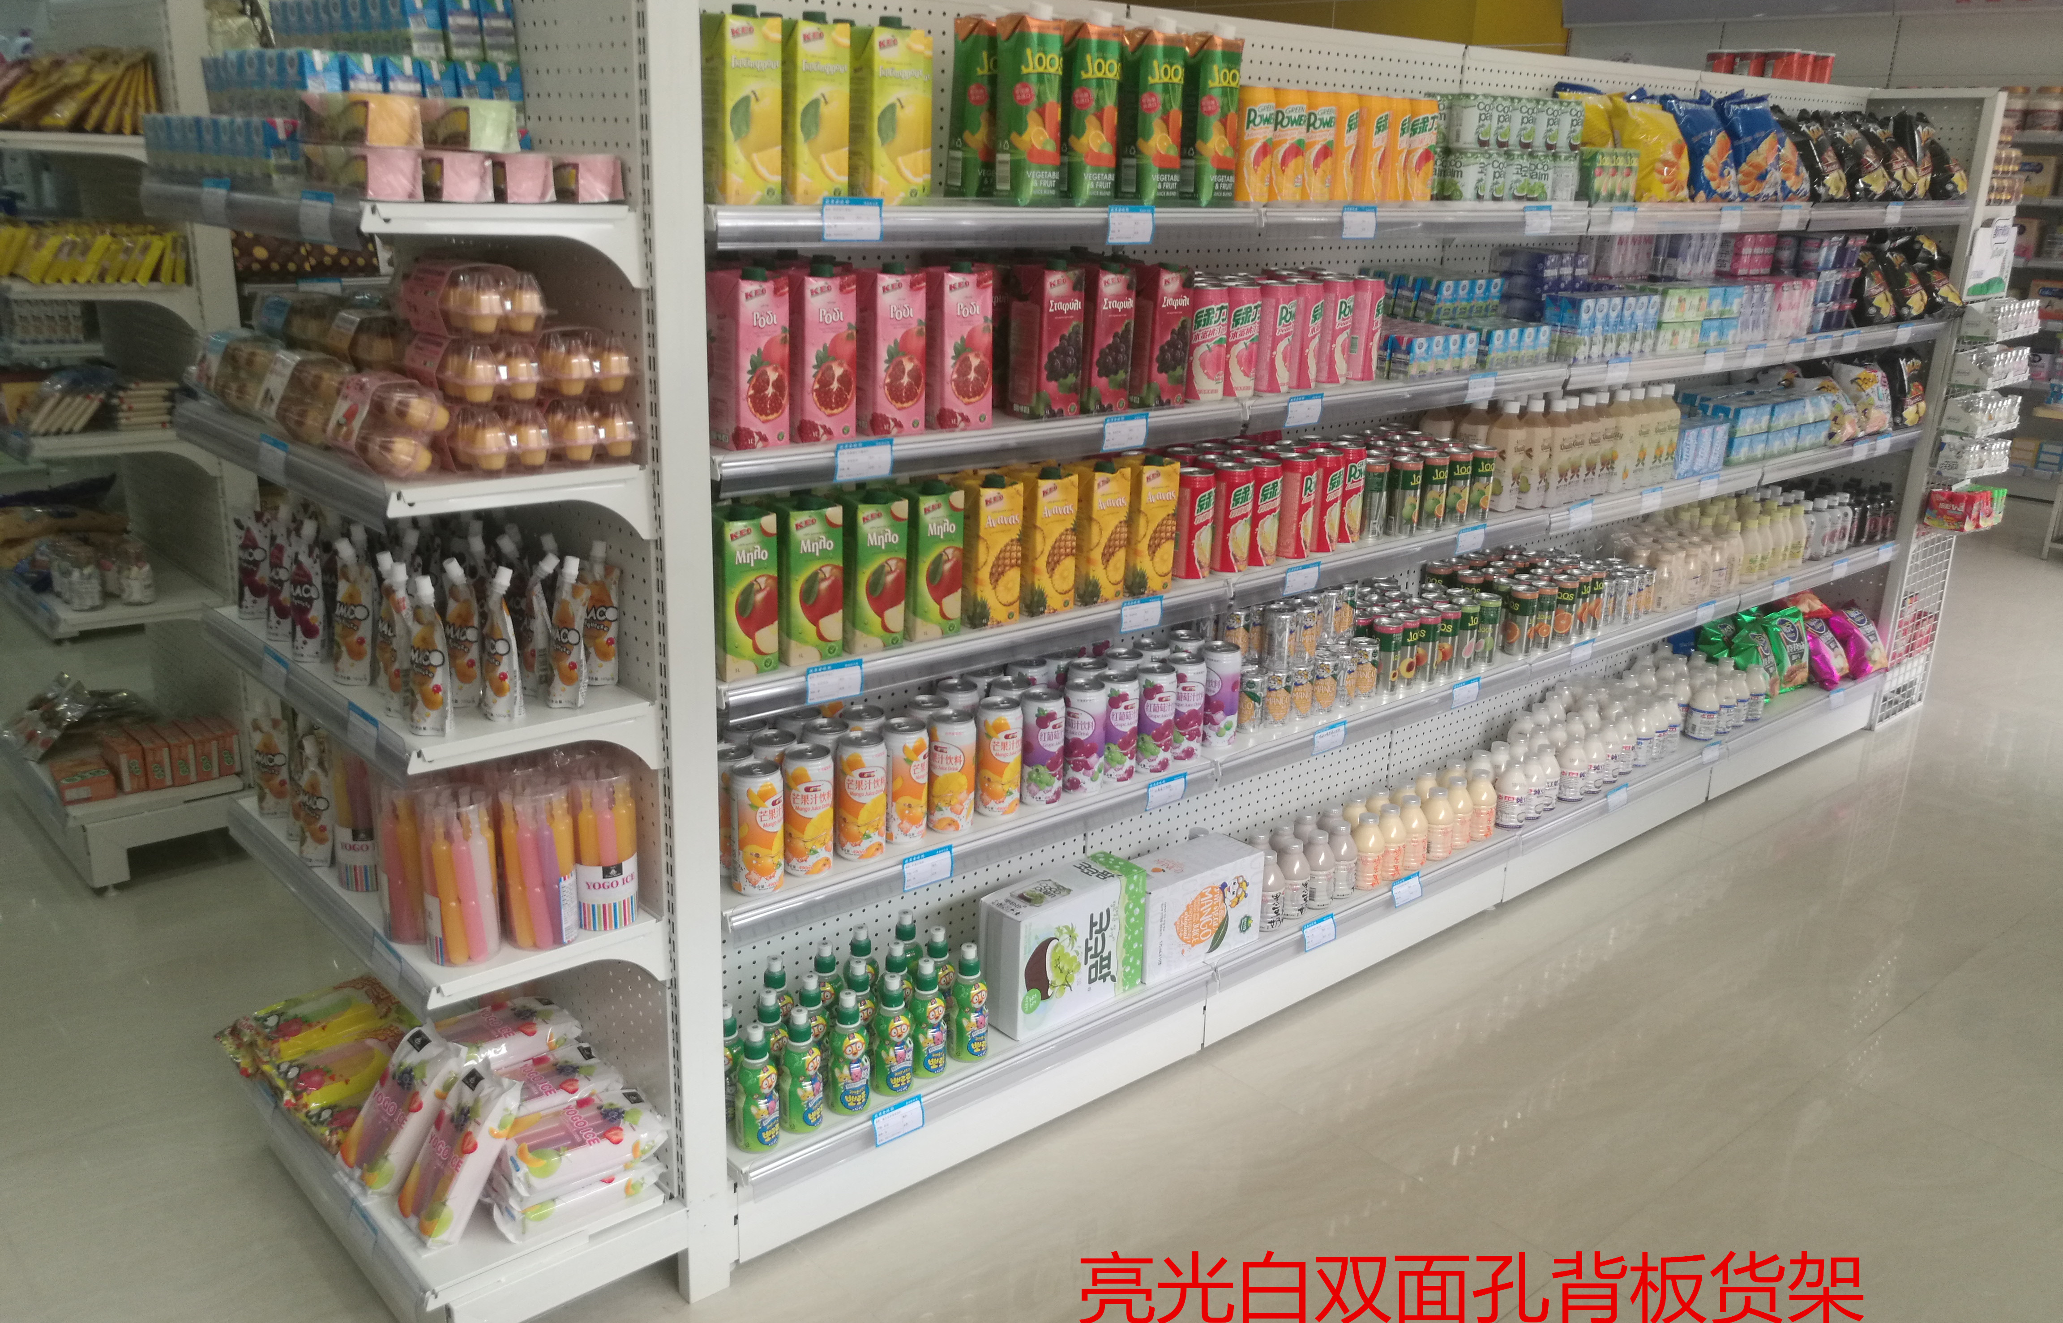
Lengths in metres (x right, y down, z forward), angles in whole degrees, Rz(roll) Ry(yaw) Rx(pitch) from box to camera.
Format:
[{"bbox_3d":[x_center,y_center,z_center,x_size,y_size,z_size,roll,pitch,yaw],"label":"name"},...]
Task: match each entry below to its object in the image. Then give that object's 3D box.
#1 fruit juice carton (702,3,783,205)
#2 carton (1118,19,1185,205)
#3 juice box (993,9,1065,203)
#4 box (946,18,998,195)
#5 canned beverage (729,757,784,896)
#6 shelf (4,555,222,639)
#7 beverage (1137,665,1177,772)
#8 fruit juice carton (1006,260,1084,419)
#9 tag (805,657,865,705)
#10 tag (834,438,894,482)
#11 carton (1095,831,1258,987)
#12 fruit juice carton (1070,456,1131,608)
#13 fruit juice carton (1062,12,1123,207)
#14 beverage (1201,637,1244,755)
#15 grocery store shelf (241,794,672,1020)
[{"bbox_3d":[-0.331,-0.636,1.844,0.071,0.216,0.071,-10,21,-33],"label":"fruit juice carton"},{"bbox_3d":[0.157,-0.765,2.252,0.077,0.248,0.075,-13,23,-39],"label":"carton"},{"bbox_3d":[-0.005,-0.723,2.104,0.068,0.251,0.064,-12,22,-37],"label":"juice box"},{"bbox_3d":[-0.063,-0.741,2.156,0.070,0.243,0.070,-12,22,-37],"label":"box"},{"bbox_3d":[-0.354,0.216,2.083,0.067,0.166,0.067,2,17,-1],"label":"canned beverage"},{"bbox_3d":[-1.882,-0.158,3.251,0.300,0.045,0.640,-13,24,-40],"label":"shelf"},{"bbox_3d":[0.197,0.089,2.519,0.066,0.168,0.066,2,18,-1],"label":"beverage"},{"bbox_3d":[0.021,-0.447,2.221,0.071,0.216,0.071,-13,23,-38],"label":"fruit juice carton"},{"bbox_3d":[-0.247,0.025,2.041,0.086,0.047,0.005,-13,23,-40],"label":"tag"},{"bbox_3d":[-0.204,-0.246,1.967,0.083,0.046,0.005,-13,30,-40],"label":"tag"},{"bbox_3d":[0.259,0.409,2.707,0.272,0.166,0.102,-13,23,-39],"label":"carton"},{"bbox_3d":[0.093,-0.198,2.391,0.071,0.216,0.071,-13,23,-39],"label":"fruit juice carton"},{"bbox_3d":[0.066,-0.744,2.172,0.077,0.248,0.075,-13,23,-39],"label":"fruit juice carton"},{"bbox_3d":[0.312,0.056,2.682,0.066,0.168,0.066,2,18,-1],"label":"beverage"},{"bbox_3d":[-0.807,0.300,2.172,0.308,0.087,0.729,-13,23,-40],"label":"grocery store shelf"}]

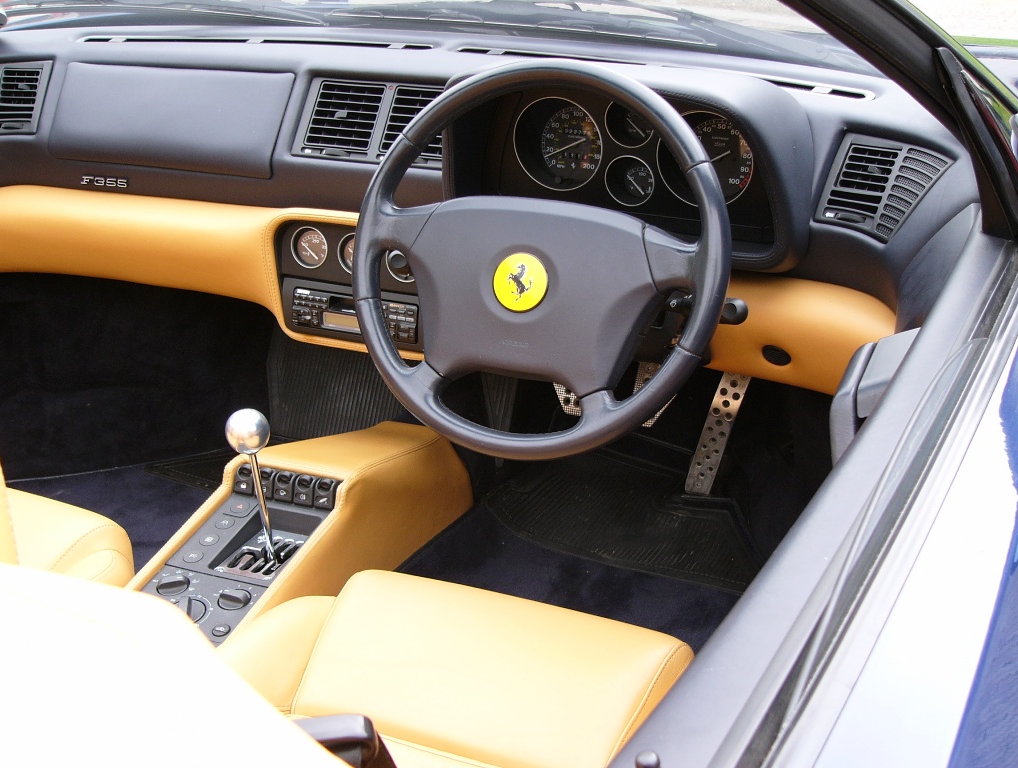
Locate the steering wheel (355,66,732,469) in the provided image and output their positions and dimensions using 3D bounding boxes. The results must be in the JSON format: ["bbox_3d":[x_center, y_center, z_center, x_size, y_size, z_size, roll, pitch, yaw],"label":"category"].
[{"bbox_3d":[0.029,-0.116,1.411,0.380,0.380,0.085,10,0,22],"label":"steering wheel"}]

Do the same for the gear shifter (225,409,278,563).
[{"bbox_3d":[-0.273,0.115,1.614,0.048,0.193,0.048,8,31,23],"label":"gear shifter"}]

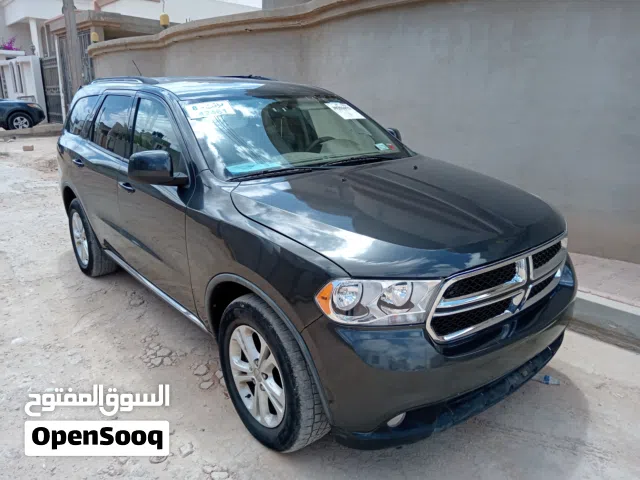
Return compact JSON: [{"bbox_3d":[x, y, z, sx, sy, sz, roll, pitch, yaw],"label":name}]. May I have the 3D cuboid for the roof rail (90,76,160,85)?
[{"bbox_3d":[-1.623,-1.288,4.043,0.050,0.070,1.580,-14,22,-37],"label":"roof rail"}]

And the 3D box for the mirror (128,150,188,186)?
[{"bbox_3d":[-0.875,-0.389,2.697,0.270,0.190,0.190,-13,21,-37],"label":"mirror"}]

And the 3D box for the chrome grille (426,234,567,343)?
[{"bbox_3d":[0.888,0.199,2.286,1.060,0.310,0.150,-14,22,-37],"label":"chrome grille"}]

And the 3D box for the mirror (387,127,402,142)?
[{"bbox_3d":[0.601,-0.777,3.944,0.250,0.210,0.190,-14,22,-37],"label":"mirror"}]

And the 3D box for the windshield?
[{"bbox_3d":[-0.136,-0.724,3.261,1.460,0.160,0.800,-13,53,-37],"label":"windshield"}]

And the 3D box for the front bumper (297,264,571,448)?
[{"bbox_3d":[0.792,0.474,2.423,1.860,0.580,0.500,-13,21,-37],"label":"front bumper"}]

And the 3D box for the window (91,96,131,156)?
[{"bbox_3d":[-1.518,-0.866,3.720,0.060,0.410,0.800,9,7,-42],"label":"window"}]

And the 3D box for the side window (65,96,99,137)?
[{"bbox_3d":[-2.049,-1.058,4.261,0.100,0.340,0.720,8,7,-41],"label":"side window"}]

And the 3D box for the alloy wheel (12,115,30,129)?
[{"bbox_3d":[-10.052,-3.927,16.800,0.480,0.480,0.200,-12,20,-34],"label":"alloy wheel"}]

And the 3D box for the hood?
[{"bbox_3d":[0.494,-0.182,2.608,1.540,0.260,1.300,-13,26,-37],"label":"hood"}]

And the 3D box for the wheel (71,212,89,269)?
[{"bbox_3d":[-2.198,-0.019,4.700,0.200,0.490,0.490,-13,21,-37],"label":"wheel"}]

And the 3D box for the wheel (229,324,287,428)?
[{"bbox_3d":[-0.238,0.651,2.502,0.200,0.510,0.510,-14,22,-37],"label":"wheel"}]

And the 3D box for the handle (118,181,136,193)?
[{"bbox_3d":[-1.274,-0.347,3.301,0.055,0.048,0.250,-14,22,-37],"label":"handle"}]

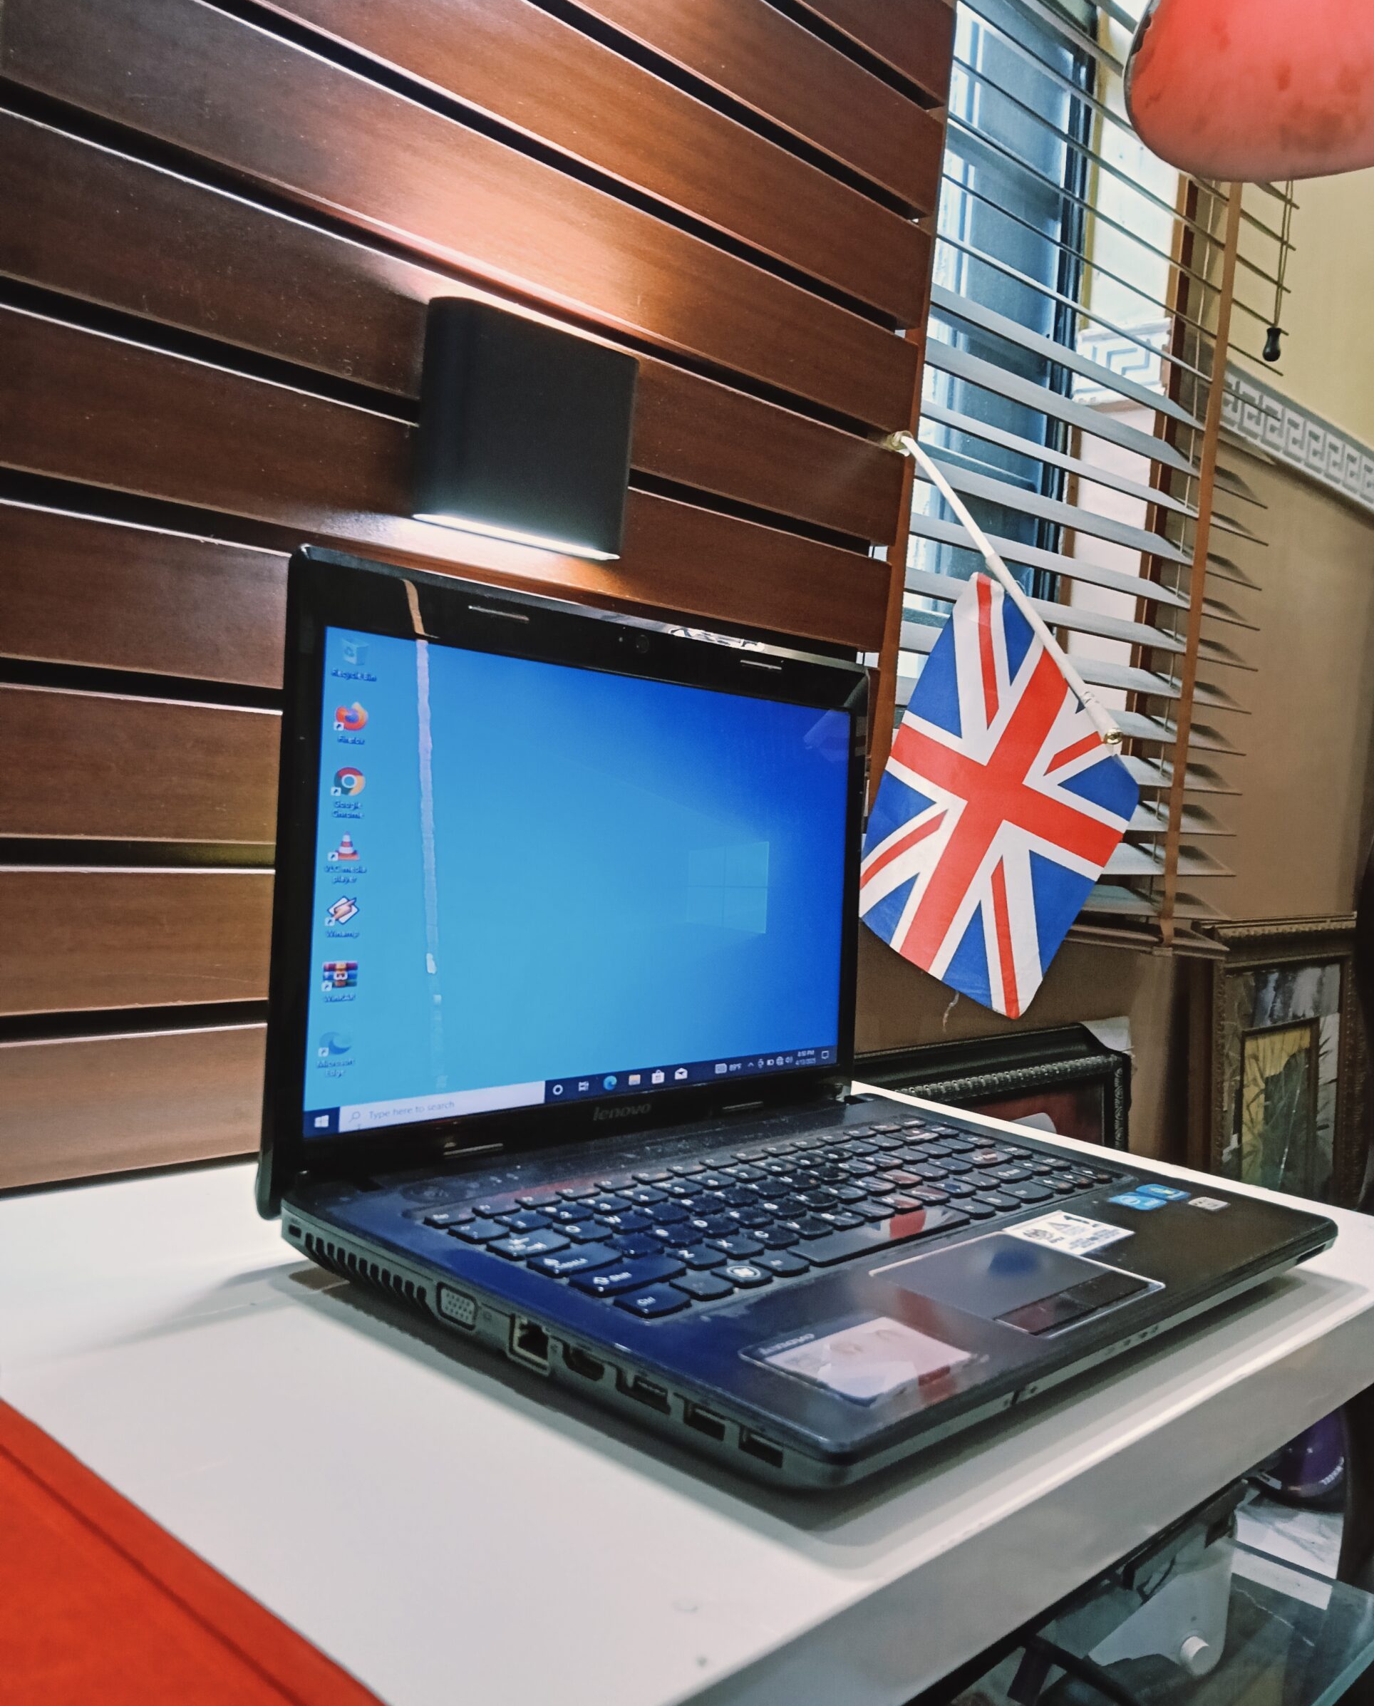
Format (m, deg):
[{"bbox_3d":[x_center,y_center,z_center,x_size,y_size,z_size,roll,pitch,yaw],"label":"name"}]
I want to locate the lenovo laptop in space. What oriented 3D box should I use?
[{"bbox_3d":[0.058,0.026,0.522,0.264,0.234,0.335,7,3,43],"label":"lenovo laptop"}]

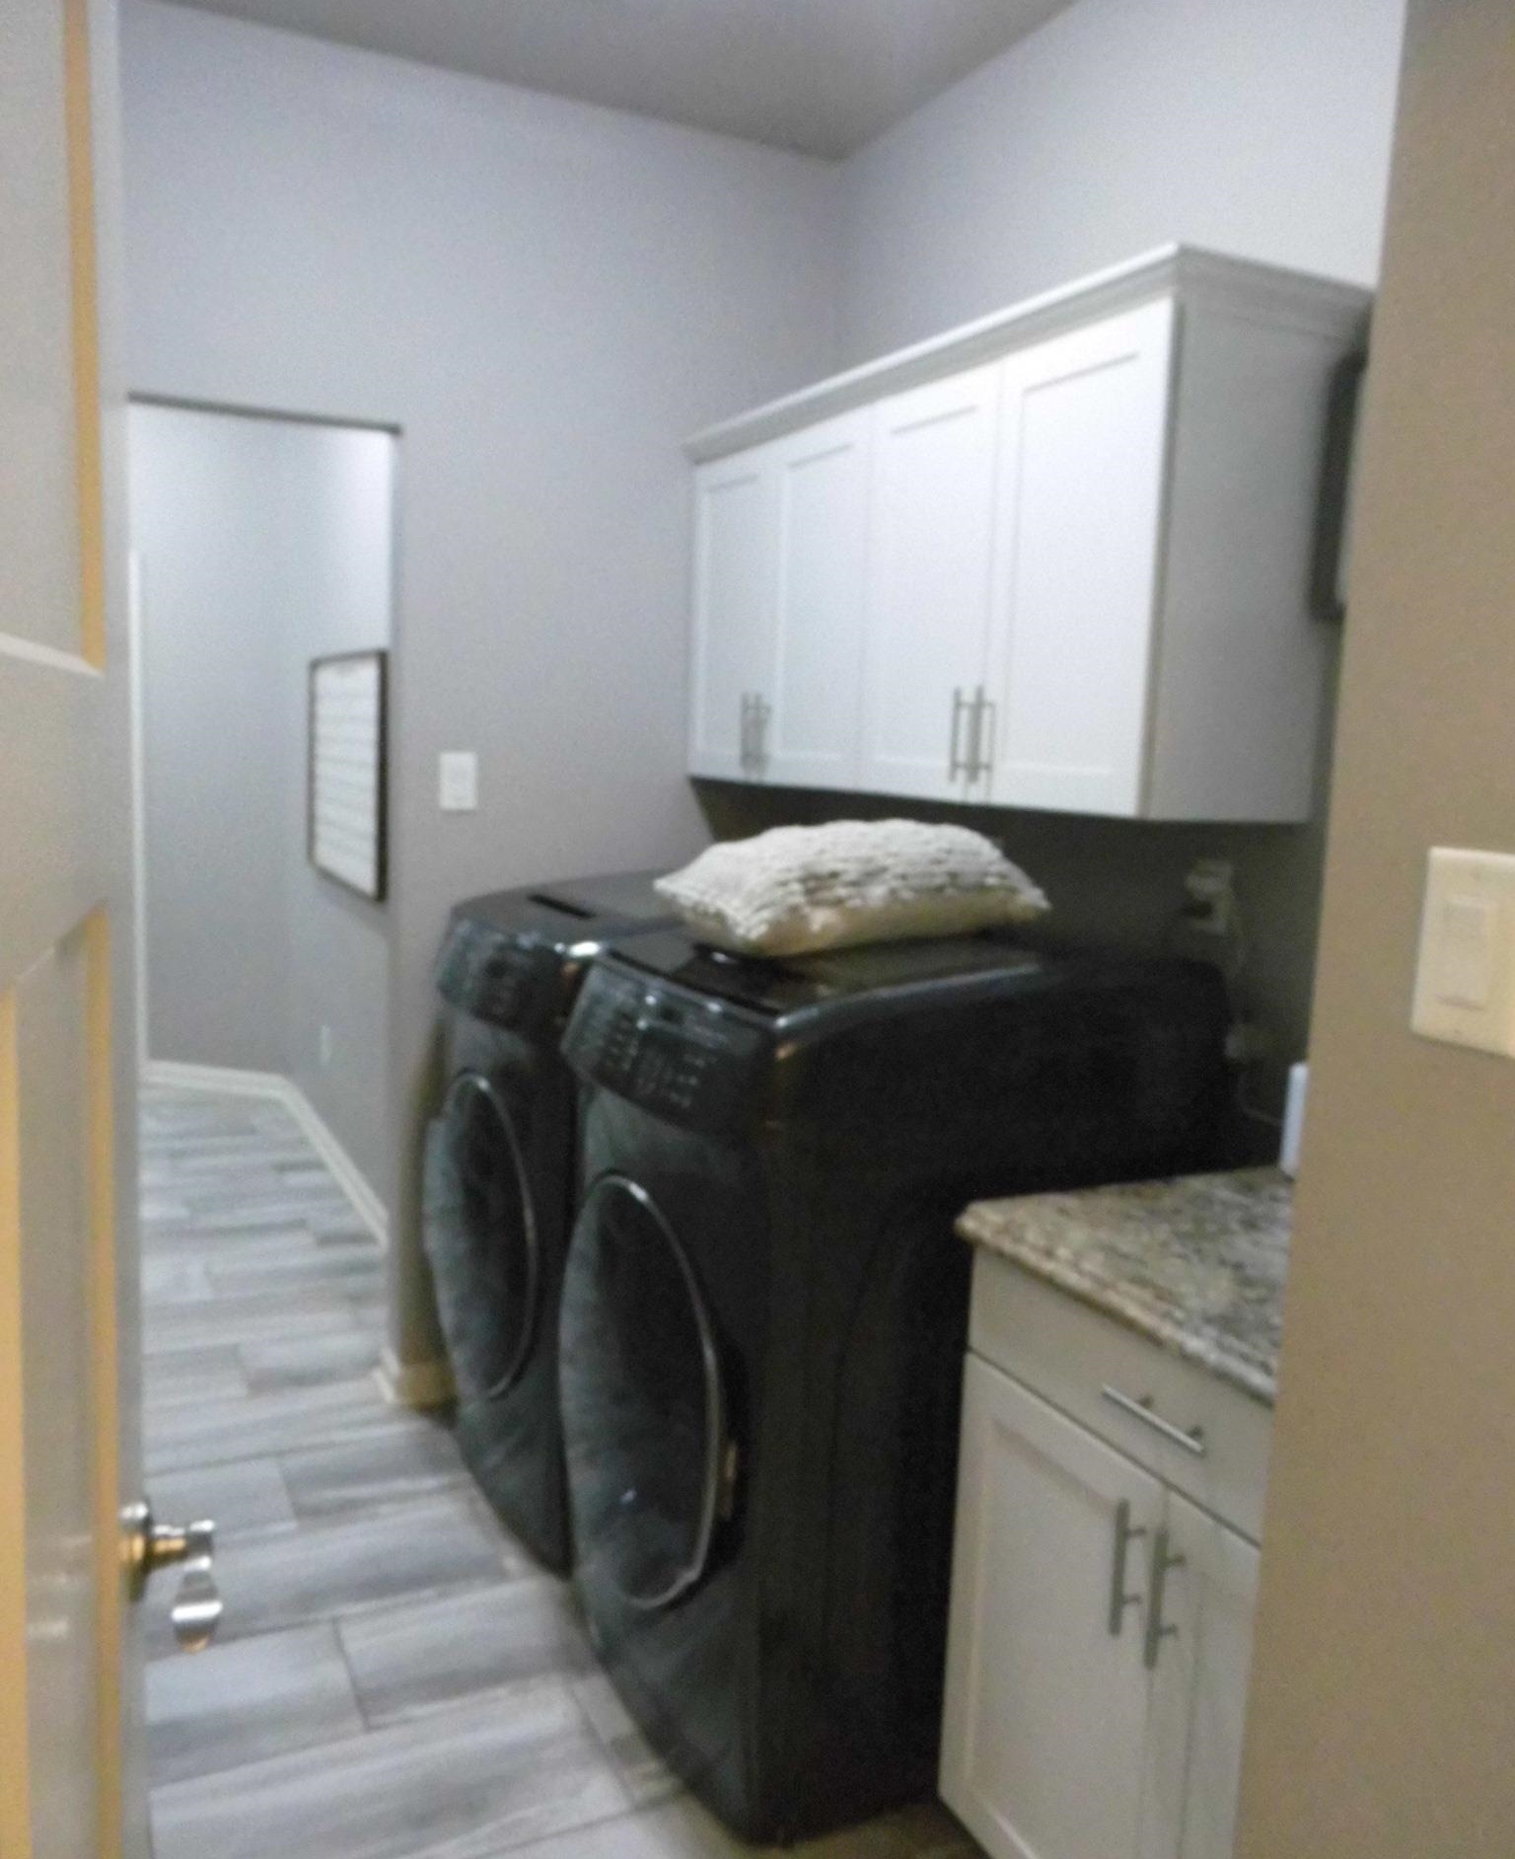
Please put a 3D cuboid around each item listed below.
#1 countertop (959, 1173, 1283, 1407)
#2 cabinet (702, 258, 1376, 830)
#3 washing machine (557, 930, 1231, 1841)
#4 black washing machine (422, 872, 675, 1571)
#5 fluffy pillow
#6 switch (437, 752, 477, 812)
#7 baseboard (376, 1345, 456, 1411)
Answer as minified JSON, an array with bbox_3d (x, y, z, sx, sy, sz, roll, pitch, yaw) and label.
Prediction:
[{"bbox_3d":[0.712,0.424,1.662,0.653,0.037,0.762,-2,8,-27],"label":"countertop"},{"bbox_3d":[0.336,-0.615,2.674,0.363,0.733,1.547,-2,8,-27],"label":"cabinet"},{"bbox_3d":[0.169,0.601,2.366,0.861,1.178,0.681,-2,8,-27],"label":"washing machine"},{"bbox_3d":[-0.149,0.509,2.981,0.871,1.178,0.680,-2,8,-27],"label":"black washing machine"},{"bbox_3d":[0.144,-0.077,2.330,0.525,0.173,0.386,-2,8,-27],"label":"fluffy pillow"},{"bbox_3d":[-0.633,-0.315,3.096,0.075,0.117,0.010,-2,8,-27],"label":"switch"},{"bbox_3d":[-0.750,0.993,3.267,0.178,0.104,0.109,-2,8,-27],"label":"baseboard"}]

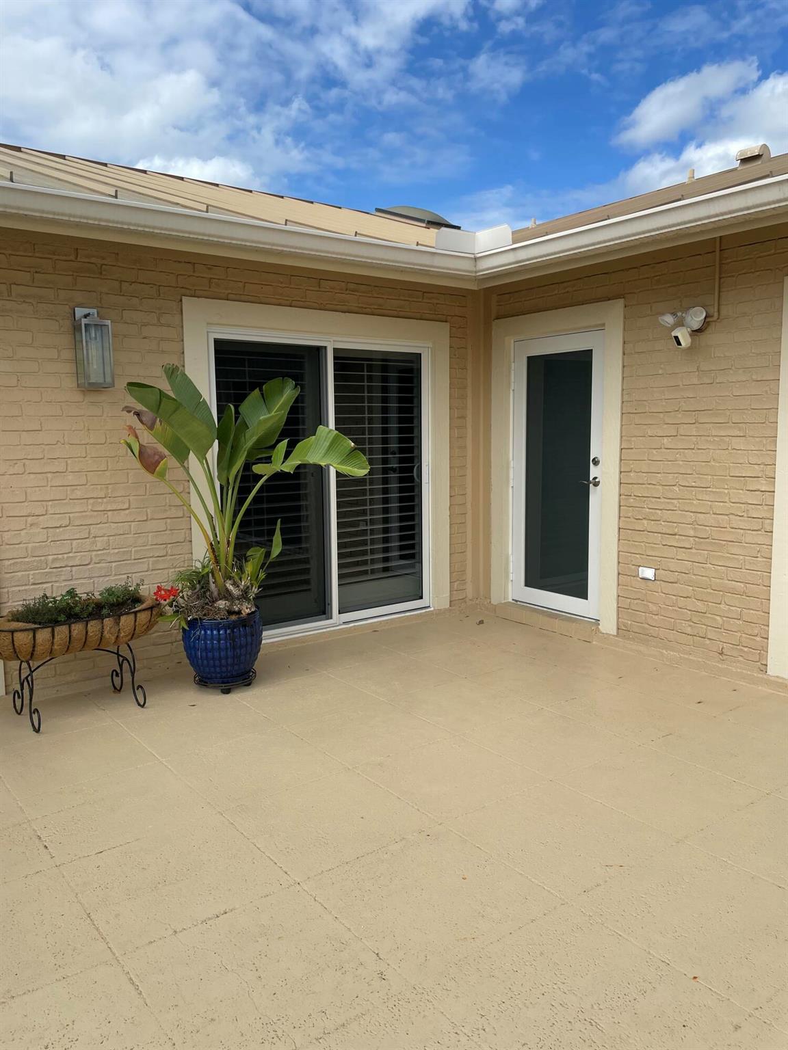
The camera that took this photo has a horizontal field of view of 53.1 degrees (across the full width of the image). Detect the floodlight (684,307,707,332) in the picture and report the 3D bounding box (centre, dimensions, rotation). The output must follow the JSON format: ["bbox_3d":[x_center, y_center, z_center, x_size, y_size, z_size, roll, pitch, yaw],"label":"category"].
[{"bbox_3d":[1.770,-1.209,4.632,0.125,0.140,0.125,5,9,40],"label":"floodlight"}]

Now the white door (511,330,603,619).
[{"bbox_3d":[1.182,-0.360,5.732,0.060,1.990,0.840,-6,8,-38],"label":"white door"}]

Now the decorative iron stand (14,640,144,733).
[{"bbox_3d":[-1.673,0.829,4.205,0.580,0.330,0.420,-6,8,-38],"label":"decorative iron stand"}]

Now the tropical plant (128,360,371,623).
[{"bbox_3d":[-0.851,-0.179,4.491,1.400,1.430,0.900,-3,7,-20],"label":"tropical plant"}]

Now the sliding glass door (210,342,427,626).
[{"bbox_3d":[-0.447,-0.277,5.600,1.830,2.030,0.100,-6,8,-38],"label":"sliding glass door"}]

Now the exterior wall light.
[{"bbox_3d":[-1.674,-0.988,4.401,0.157,0.450,0.165,-6,8,-38],"label":"exterior wall light"}]

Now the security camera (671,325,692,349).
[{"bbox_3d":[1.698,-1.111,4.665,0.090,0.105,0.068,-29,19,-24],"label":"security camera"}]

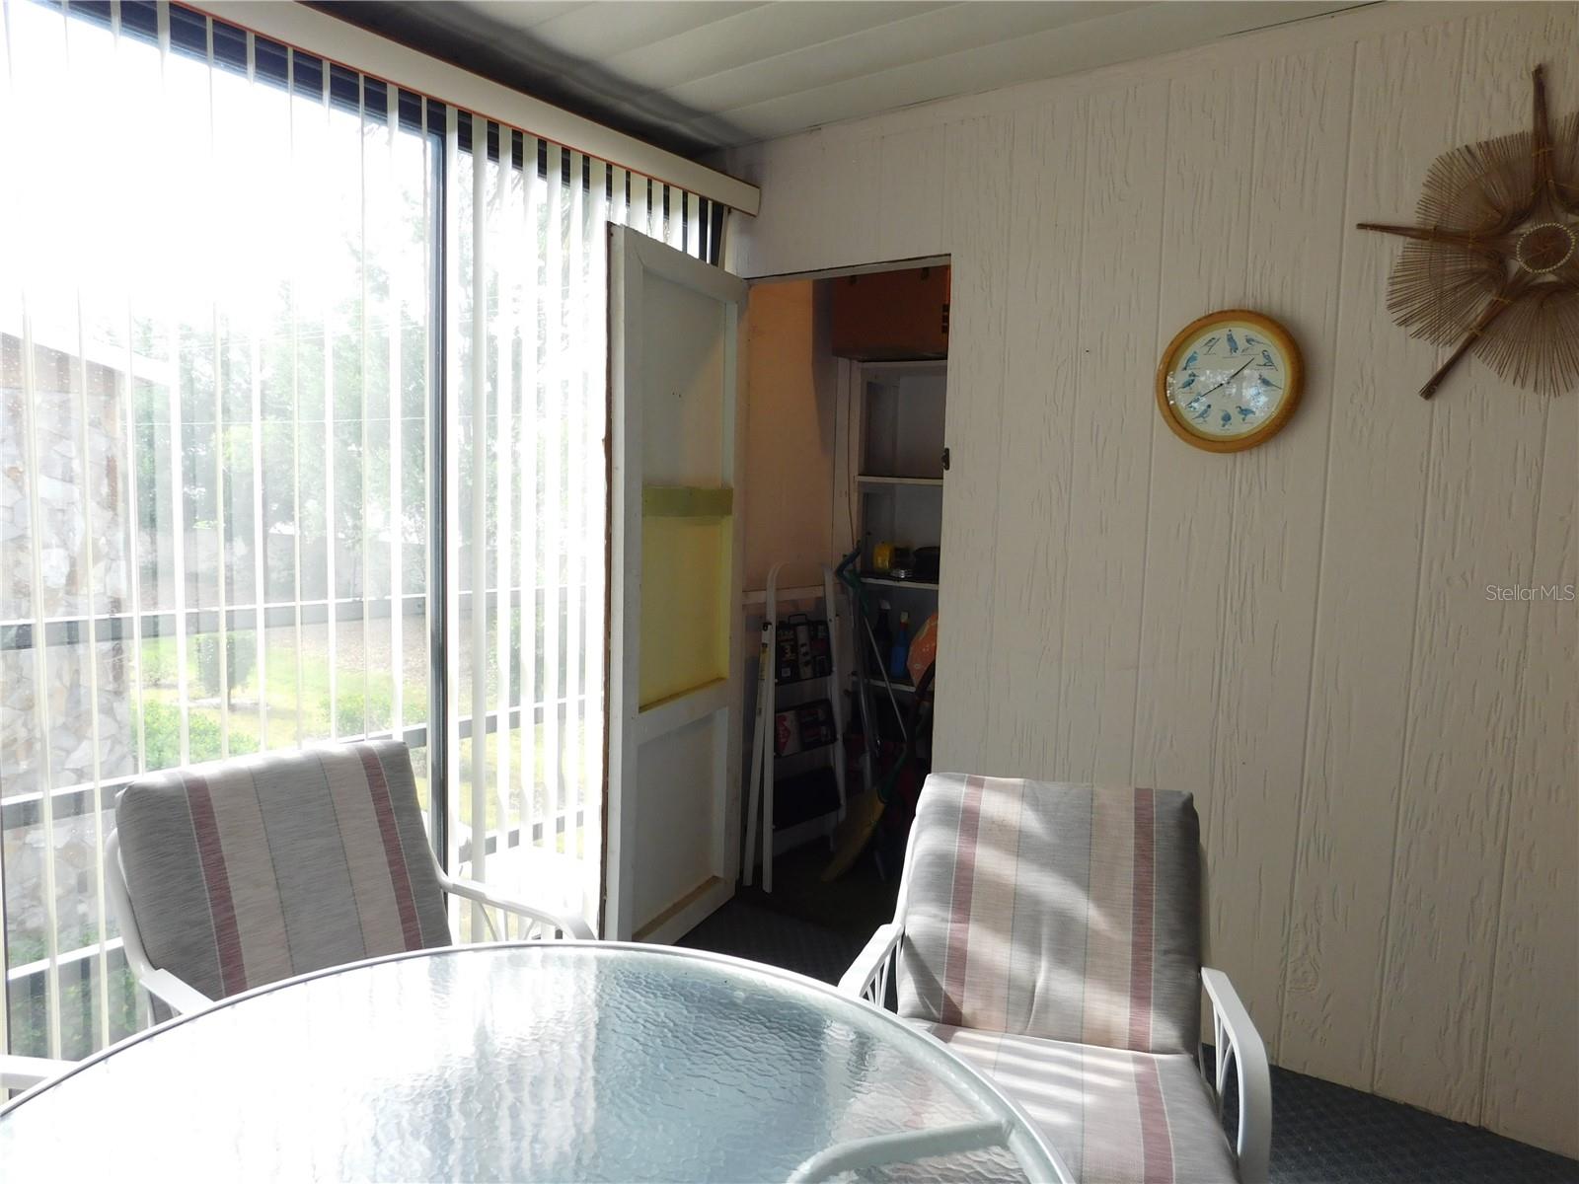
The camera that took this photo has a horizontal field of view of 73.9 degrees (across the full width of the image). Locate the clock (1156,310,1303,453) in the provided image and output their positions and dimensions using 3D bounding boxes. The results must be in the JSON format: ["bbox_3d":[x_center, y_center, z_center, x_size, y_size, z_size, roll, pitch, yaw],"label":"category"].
[{"bbox_3d":[1.061,-0.506,2.528,0.335,0.335,0.045,6,7,36],"label":"clock"}]

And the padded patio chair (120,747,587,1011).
[{"bbox_3d":[-0.687,0.737,1.721,0.680,0.870,0.610,6,7,39],"label":"padded patio chair"}]

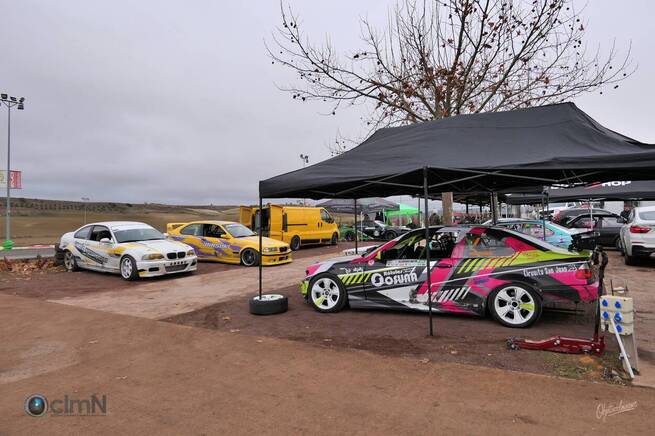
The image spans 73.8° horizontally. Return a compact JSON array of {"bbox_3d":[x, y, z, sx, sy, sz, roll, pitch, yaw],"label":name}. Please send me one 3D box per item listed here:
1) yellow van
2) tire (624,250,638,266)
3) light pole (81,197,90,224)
[{"bbox_3d":[-1.478,0.471,21.763,2.000,1.960,5.430,0,0,36],"label":"yellow van"},{"bbox_3d":[9.041,1.075,12.954,0.290,0.720,0.720,0,0,31],"label":"tire"},{"bbox_3d":[-52.681,-0.471,95.000,1.750,8.200,0.700,0,0,0],"label":"light pole"}]

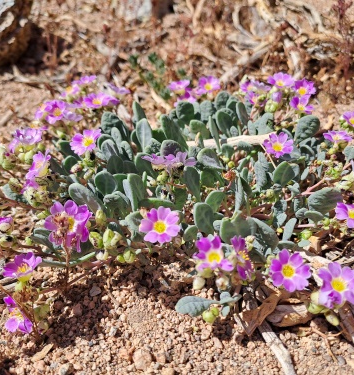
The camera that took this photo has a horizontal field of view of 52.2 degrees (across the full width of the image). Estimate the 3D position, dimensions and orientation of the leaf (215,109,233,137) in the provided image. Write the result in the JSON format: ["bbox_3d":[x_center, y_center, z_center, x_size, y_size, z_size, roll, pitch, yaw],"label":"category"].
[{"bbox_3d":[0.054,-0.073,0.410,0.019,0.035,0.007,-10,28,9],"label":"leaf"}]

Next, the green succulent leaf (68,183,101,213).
[{"bbox_3d":[-0.085,0.010,0.335,0.040,0.006,0.017,43,70,-9],"label":"green succulent leaf"}]

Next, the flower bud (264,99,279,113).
[{"bbox_3d":[0.115,-0.099,0.435,0.015,0.016,0.014,0,43,0],"label":"flower bud"}]

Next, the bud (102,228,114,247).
[{"bbox_3d":[-0.057,0.042,0.297,0.010,0.016,0.010,3,34,-1],"label":"bud"}]

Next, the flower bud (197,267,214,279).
[{"bbox_3d":[0.021,0.064,0.270,0.012,0.010,0.011,2,37,-2],"label":"flower bud"}]

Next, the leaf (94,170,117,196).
[{"bbox_3d":[-0.062,-0.004,0.315,0.019,0.024,0.006,-5,23,-11],"label":"leaf"}]

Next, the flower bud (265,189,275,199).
[{"bbox_3d":[0.082,0.005,0.318,0.009,0.009,0.009,8,29,15],"label":"flower bud"}]

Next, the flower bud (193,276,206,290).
[{"bbox_3d":[0.018,0.079,0.296,0.010,0.012,0.010,10,35,-7],"label":"flower bud"}]

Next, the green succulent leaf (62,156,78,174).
[{"bbox_3d":[-0.100,-0.020,0.335,0.014,0.020,0.005,-13,23,-15],"label":"green succulent leaf"}]

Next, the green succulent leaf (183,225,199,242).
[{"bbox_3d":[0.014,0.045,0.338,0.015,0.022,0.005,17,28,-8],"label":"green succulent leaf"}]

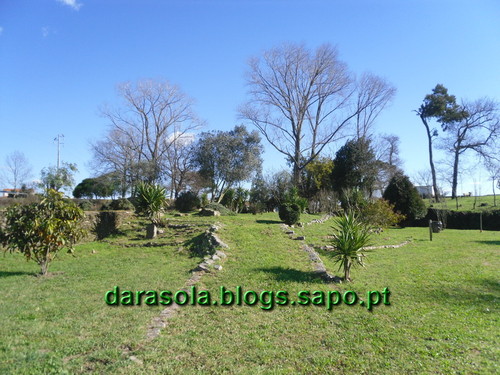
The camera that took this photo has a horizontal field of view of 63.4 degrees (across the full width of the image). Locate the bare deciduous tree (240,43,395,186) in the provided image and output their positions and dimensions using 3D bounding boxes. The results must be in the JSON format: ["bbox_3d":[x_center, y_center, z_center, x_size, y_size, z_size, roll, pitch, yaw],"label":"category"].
[{"bbox_3d":[5.508,-5.549,33.000,12.570,12.570,10.680,0,-1,0],"label":"bare deciduous tree"}]

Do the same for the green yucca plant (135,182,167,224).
[{"bbox_3d":[-3.322,0.568,13.500,1.070,1.470,1.010,0,-1,0],"label":"green yucca plant"}]

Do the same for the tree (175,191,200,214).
[{"bbox_3d":[-3.555,0.825,23.000,1.480,1.310,1.400,0,-1,0],"label":"tree"}]

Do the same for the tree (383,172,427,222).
[{"bbox_3d":[8.596,0.584,22.500,2.450,2.840,2.330,0,-1,0],"label":"tree"}]

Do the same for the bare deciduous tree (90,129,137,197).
[{"bbox_3d":[-14.177,-2.493,42.000,4.780,7.270,4.540,0,-1,0],"label":"bare deciduous tree"}]

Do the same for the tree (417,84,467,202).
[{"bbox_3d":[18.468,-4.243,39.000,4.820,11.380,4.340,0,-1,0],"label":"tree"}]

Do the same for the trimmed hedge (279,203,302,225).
[{"bbox_3d":[1.563,1.048,16.000,0.870,0.910,0.840,0,-1,0],"label":"trimmed hedge"}]

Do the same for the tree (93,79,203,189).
[{"bbox_3d":[-9.632,-4.698,38.000,10.340,11.090,9.100,0,-1,0],"label":"tree"}]

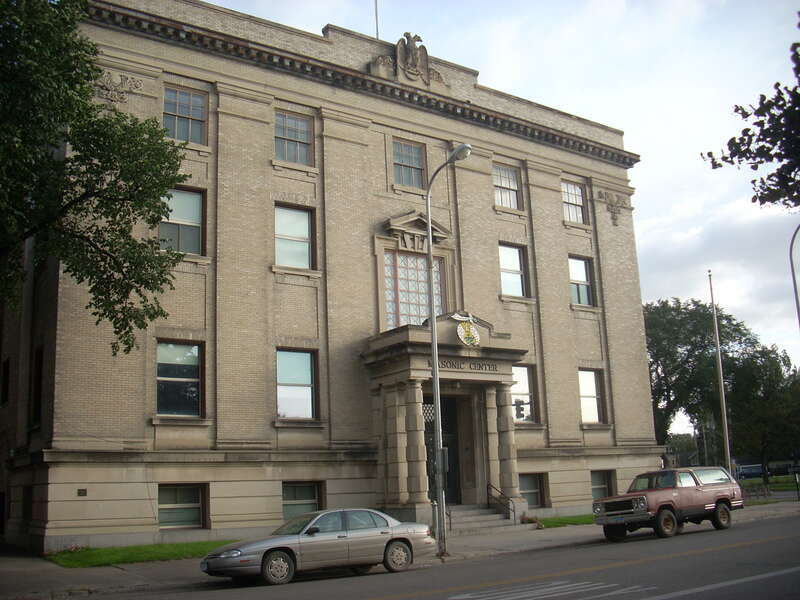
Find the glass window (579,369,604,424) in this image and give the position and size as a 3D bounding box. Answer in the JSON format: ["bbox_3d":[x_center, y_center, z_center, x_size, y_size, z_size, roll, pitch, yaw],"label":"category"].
[{"bbox_3d":[8.073,4.098,36.201,1.470,2.311,0.180,6,-15,-35],"label":"glass window"}]

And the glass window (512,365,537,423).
[{"bbox_3d":[4.808,3.734,34.003,1.540,2.320,0.200,7,-15,-35],"label":"glass window"}]

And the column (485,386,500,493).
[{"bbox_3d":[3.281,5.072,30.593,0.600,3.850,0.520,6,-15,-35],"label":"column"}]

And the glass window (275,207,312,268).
[{"bbox_3d":[-3.649,-2.129,29.354,1.520,2.180,0.200,7,-15,-35],"label":"glass window"}]

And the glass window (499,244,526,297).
[{"bbox_3d":[4.597,-1.187,35.015,1.470,2.192,0.180,6,-15,-35],"label":"glass window"}]

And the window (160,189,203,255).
[{"bbox_3d":[-6.962,-2.453,27.209,1.519,2.211,0.200,7,-16,-35],"label":"window"}]

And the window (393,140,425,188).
[{"bbox_3d":[0.271,-5.229,33.176,1.622,1.850,0.200,7,-16,-35],"label":"window"}]

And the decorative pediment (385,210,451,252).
[{"bbox_3d":[0.701,-2.544,32.129,2.800,1.650,0.500,7,-15,-35],"label":"decorative pediment"}]

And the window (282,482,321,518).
[{"bbox_3d":[-3.256,6.517,27.568,1.599,1.271,0.200,7,-16,-35],"label":"window"}]

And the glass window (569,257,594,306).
[{"bbox_3d":[7.800,-0.780,37.482,1.519,2.211,0.200,7,-16,-35],"label":"glass window"}]

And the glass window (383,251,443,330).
[{"bbox_3d":[0.489,-0.091,32.000,2.852,3.203,0.200,7,-16,-35],"label":"glass window"}]

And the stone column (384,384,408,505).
[{"bbox_3d":[0.002,4.725,28.416,0.620,3.850,0.650,6,-15,-35],"label":"stone column"}]

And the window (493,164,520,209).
[{"bbox_3d":[4.426,-4.695,35.768,1.470,1.875,0.180,6,-15,-35],"label":"window"}]

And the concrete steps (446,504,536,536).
[{"bbox_3d":[2.485,7.186,28.103,4.400,0.850,1.400,7,-15,-35],"label":"concrete steps"}]

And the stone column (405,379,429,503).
[{"bbox_3d":[0.589,4.545,27.675,0.640,3.950,0.640,-2,-13,-1],"label":"stone column"}]

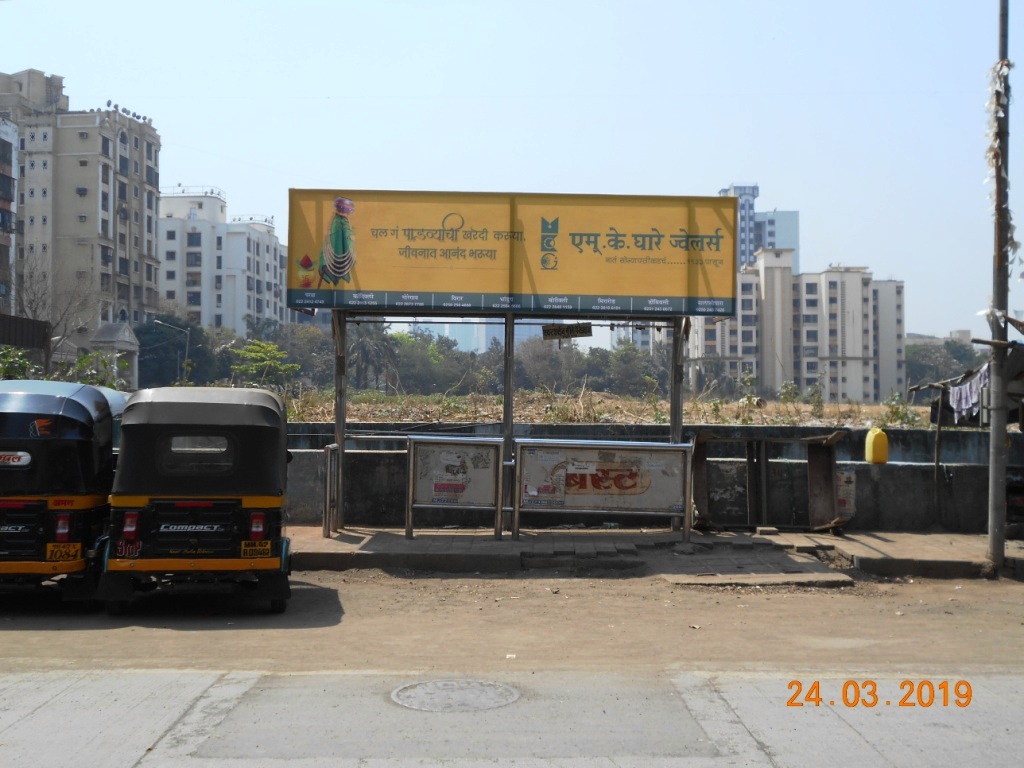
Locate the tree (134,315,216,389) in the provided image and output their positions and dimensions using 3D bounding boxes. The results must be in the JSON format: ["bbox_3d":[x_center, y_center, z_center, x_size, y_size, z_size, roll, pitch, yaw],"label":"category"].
[{"bbox_3d":[-32.667,-2.476,112.000,8.000,8.500,7.500,1,-1,0],"label":"tree"}]

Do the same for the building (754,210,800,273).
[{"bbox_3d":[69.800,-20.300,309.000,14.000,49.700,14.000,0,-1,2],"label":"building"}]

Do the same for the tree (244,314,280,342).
[{"bbox_3d":[-32.007,-3.528,148.000,4.800,10.800,4.800,1,-1,0],"label":"tree"}]

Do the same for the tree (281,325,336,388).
[{"bbox_3d":[-22.800,-2.496,128.000,6.300,8.600,6.000,1,-1,0],"label":"tree"}]

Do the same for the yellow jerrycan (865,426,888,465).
[{"bbox_3d":[4.205,0.712,13.300,0.210,0.420,0.200,2,-1,-28],"label":"yellow jerrycan"}]

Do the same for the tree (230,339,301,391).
[{"bbox_3d":[-8.546,-0.503,40.000,2.400,2.250,2.300,1,-1,0],"label":"tree"}]

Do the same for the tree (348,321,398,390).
[{"bbox_3d":[-15.606,-2.873,130.000,5.600,8.600,5.500,1,-1,0],"label":"tree"}]

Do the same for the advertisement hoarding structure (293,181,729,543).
[{"bbox_3d":[0.000,-0.198,12.350,4.570,3.520,1.300,1,-1,0],"label":"advertisement hoarding structure"}]

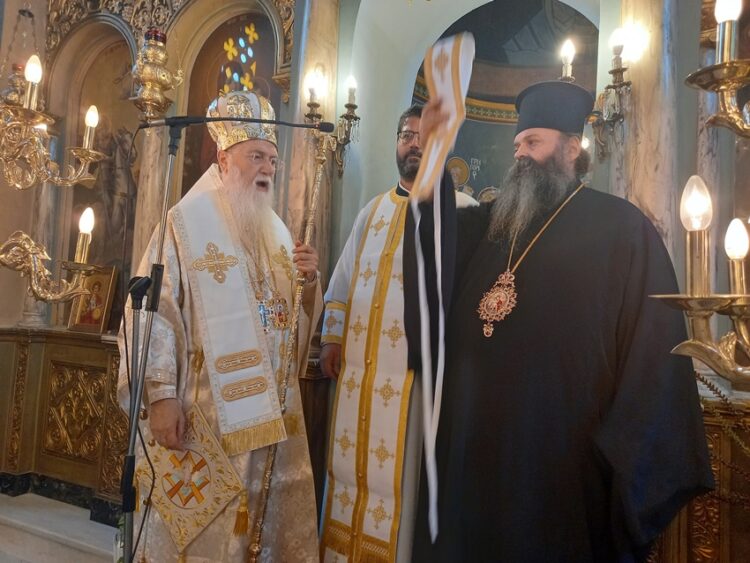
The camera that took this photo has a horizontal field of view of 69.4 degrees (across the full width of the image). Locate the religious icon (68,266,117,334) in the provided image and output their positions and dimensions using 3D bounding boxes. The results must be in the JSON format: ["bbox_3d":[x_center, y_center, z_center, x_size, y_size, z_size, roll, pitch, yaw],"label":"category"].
[{"bbox_3d":[-1.653,0.101,3.190,0.286,0.391,0.038,2,-11,25],"label":"religious icon"}]

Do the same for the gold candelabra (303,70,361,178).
[{"bbox_3d":[-0.199,-0.732,2.535,0.290,0.465,0.180,2,-3,22],"label":"gold candelabra"}]

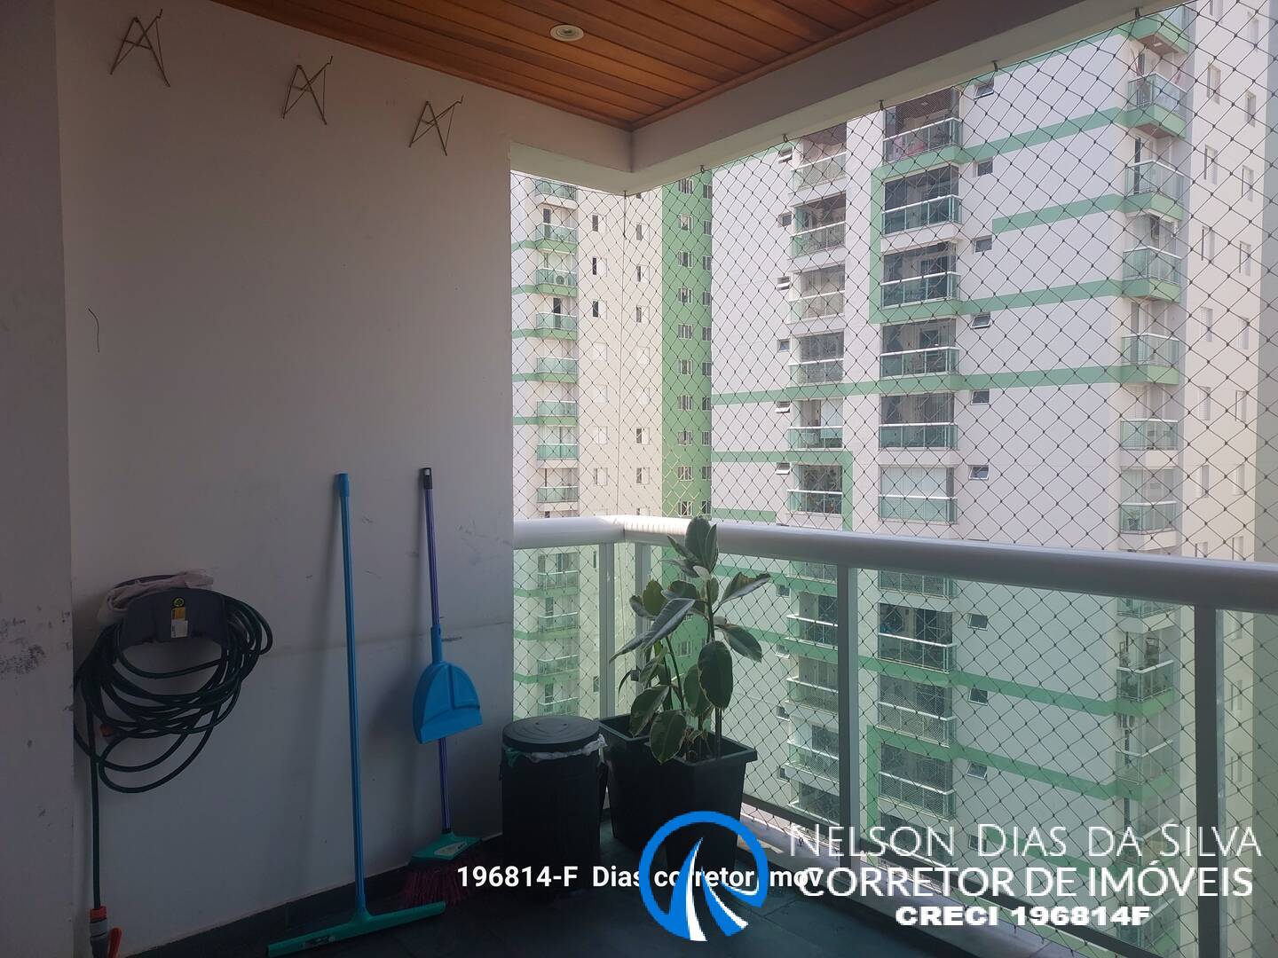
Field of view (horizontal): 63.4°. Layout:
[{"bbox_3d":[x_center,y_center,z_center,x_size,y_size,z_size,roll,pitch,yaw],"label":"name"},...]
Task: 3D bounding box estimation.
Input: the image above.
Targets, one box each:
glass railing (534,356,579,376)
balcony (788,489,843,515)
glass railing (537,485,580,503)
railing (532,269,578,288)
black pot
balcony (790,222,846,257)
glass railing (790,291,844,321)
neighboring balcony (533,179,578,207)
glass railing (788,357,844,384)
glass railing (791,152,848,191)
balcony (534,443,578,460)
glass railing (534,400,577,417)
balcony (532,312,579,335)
[{"bbox_3d":[-5.444,-7.462,68.472,2.711,1.000,0.860,-2,3,-43],"label":"glass railing"},{"bbox_3d":[7.921,1.030,45.187,0.720,0.990,3.066,-1,2,-40],"label":"balcony"},{"bbox_3d":[-5.282,1.069,67.388,2.690,1.050,0.820,-2,3,-40],"label":"glass railing"},{"bbox_3d":[-5.289,-12.910,66.899,2.690,1.000,0.820,-2,3,-40],"label":"railing"},{"bbox_3d":[0.106,1.031,3.364,0.273,0.380,0.594,-1,1,-32],"label":"black pot"},{"bbox_3d":[7.935,-10.244,44.836,0.720,0.990,3.066,-1,2,-40],"label":"balcony"},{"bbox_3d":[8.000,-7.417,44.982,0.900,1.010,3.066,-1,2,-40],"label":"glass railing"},{"bbox_3d":[-5.260,-18.242,66.713,2.690,1.550,0.820,-2,3,-40],"label":"neighboring balcony"},{"bbox_3d":[7.928,-4.607,45.011,0.720,0.990,3.066,-1,2,-40],"label":"glass railing"},{"bbox_3d":[7.892,-12.939,44.057,0.750,1.050,3.020,-2,3,-40],"label":"glass railing"},{"bbox_3d":[-5.289,-1.746,67.289,2.690,0.980,0.820,-2,3,-40],"label":"balcony"},{"bbox_3d":[-5.381,-4.607,67.887,2.783,1.020,0.780,-1,2,-40],"label":"glass railing"},{"bbox_3d":[-5.388,-10.130,67.730,2.783,1.250,0.820,-1,2,-40],"label":"balcony"}]

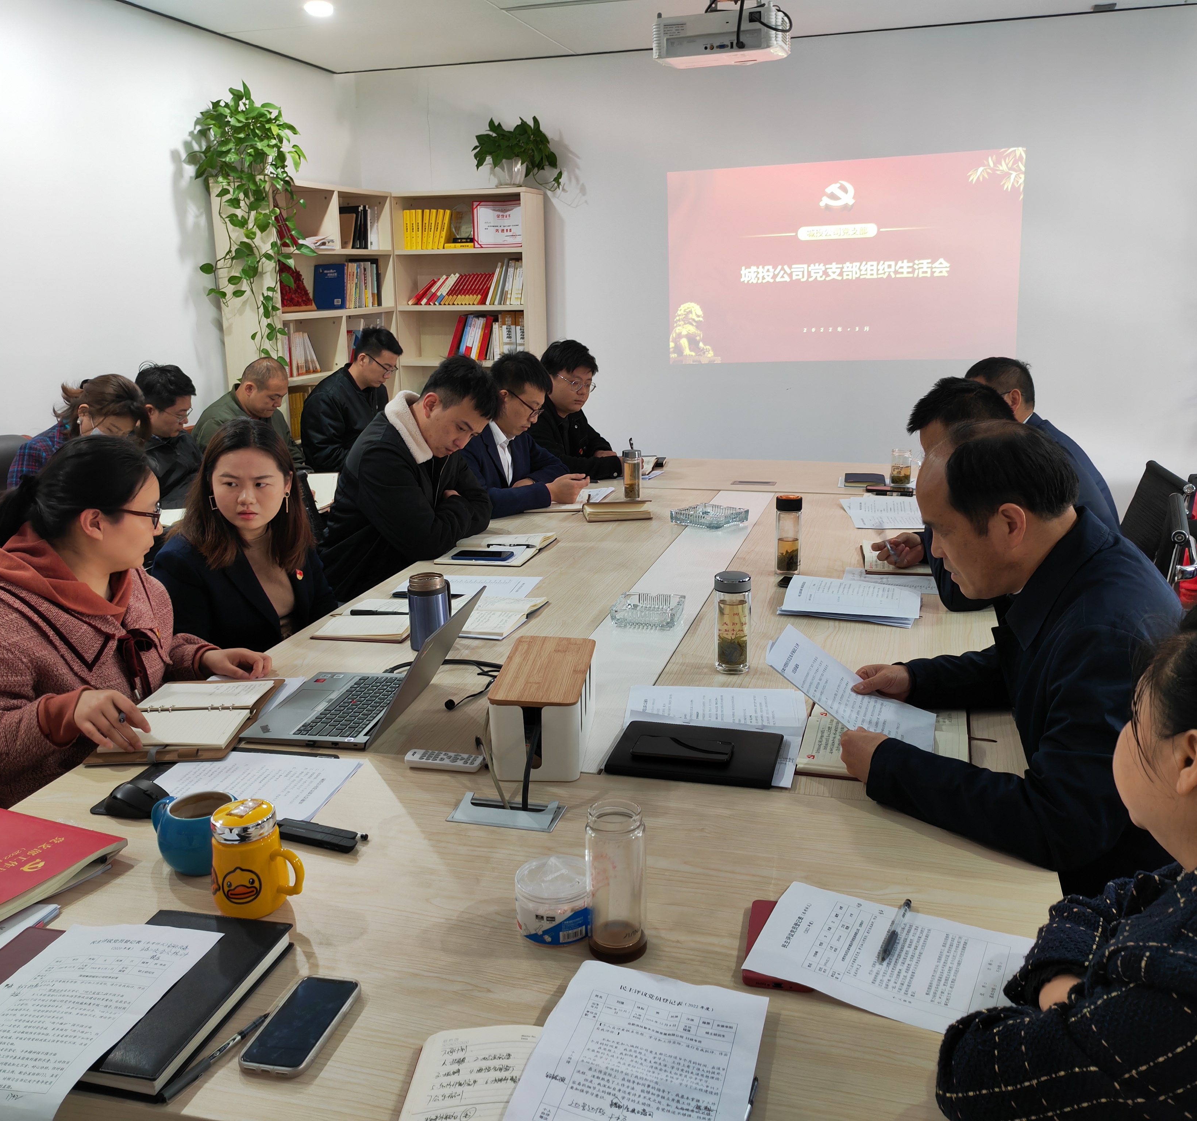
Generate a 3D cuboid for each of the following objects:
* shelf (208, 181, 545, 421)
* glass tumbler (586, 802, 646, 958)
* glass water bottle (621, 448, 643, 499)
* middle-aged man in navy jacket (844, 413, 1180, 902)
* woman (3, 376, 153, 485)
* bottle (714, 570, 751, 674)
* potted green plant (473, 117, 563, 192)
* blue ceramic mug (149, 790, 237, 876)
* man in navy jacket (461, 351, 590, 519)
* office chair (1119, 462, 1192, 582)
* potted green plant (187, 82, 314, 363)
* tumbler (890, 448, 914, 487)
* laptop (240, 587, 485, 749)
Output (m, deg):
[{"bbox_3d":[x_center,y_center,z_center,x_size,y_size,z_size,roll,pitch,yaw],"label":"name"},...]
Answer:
[{"bbox_3d":[-1.073,-0.986,6.346,1.160,2.000,1.411,4,14,20],"label":"shelf"},{"bbox_3d":[0.021,0.367,1.339,0.067,0.169,0.067,-1,14,0],"label":"glass tumbler"},{"bbox_3d":[0.118,-0.301,4.082,0.067,0.165,0.067,2,14,14],"label":"glass water bottle"},{"bbox_3d":[0.647,0.435,1.760,0.620,1.280,0.570,2,14,14],"label":"middle-aged man in navy jacket"},{"bbox_3d":[-1.649,-0.032,4.081,0.780,1.220,0.520,4,15,22],"label":"woman"},{"bbox_3d":[0.259,0.119,2.246,0.066,0.186,0.066,2,14,14],"label":"bottle"},{"bbox_3d":[-0.446,-2.243,6.423,0.470,0.410,0.400,4,14,20],"label":"potted green plant"},{"bbox_3d":[-0.541,0.367,1.570,0.137,0.087,0.108,2,14,15],"label":"blue ceramic mug"},{"bbox_3d":[-0.291,-0.090,4.084,0.760,1.265,0.550,5,15,26],"label":"man in navy jacket"},{"bbox_3d":[1.318,0.217,3.377,0.610,0.940,0.570,2,14,14],"label":"office chair"},{"bbox_3d":[-1.669,-1.619,5.584,0.480,1.240,0.500,2,14,15],"label":"potted green plant"},{"bbox_3d":[1.084,-0.329,4.165,0.074,0.126,0.074,-1,14,0],"label":"tumbler"},{"bbox_3d":[-0.396,0.178,2.023,0.338,0.194,0.325,2,13,11],"label":"laptop"}]

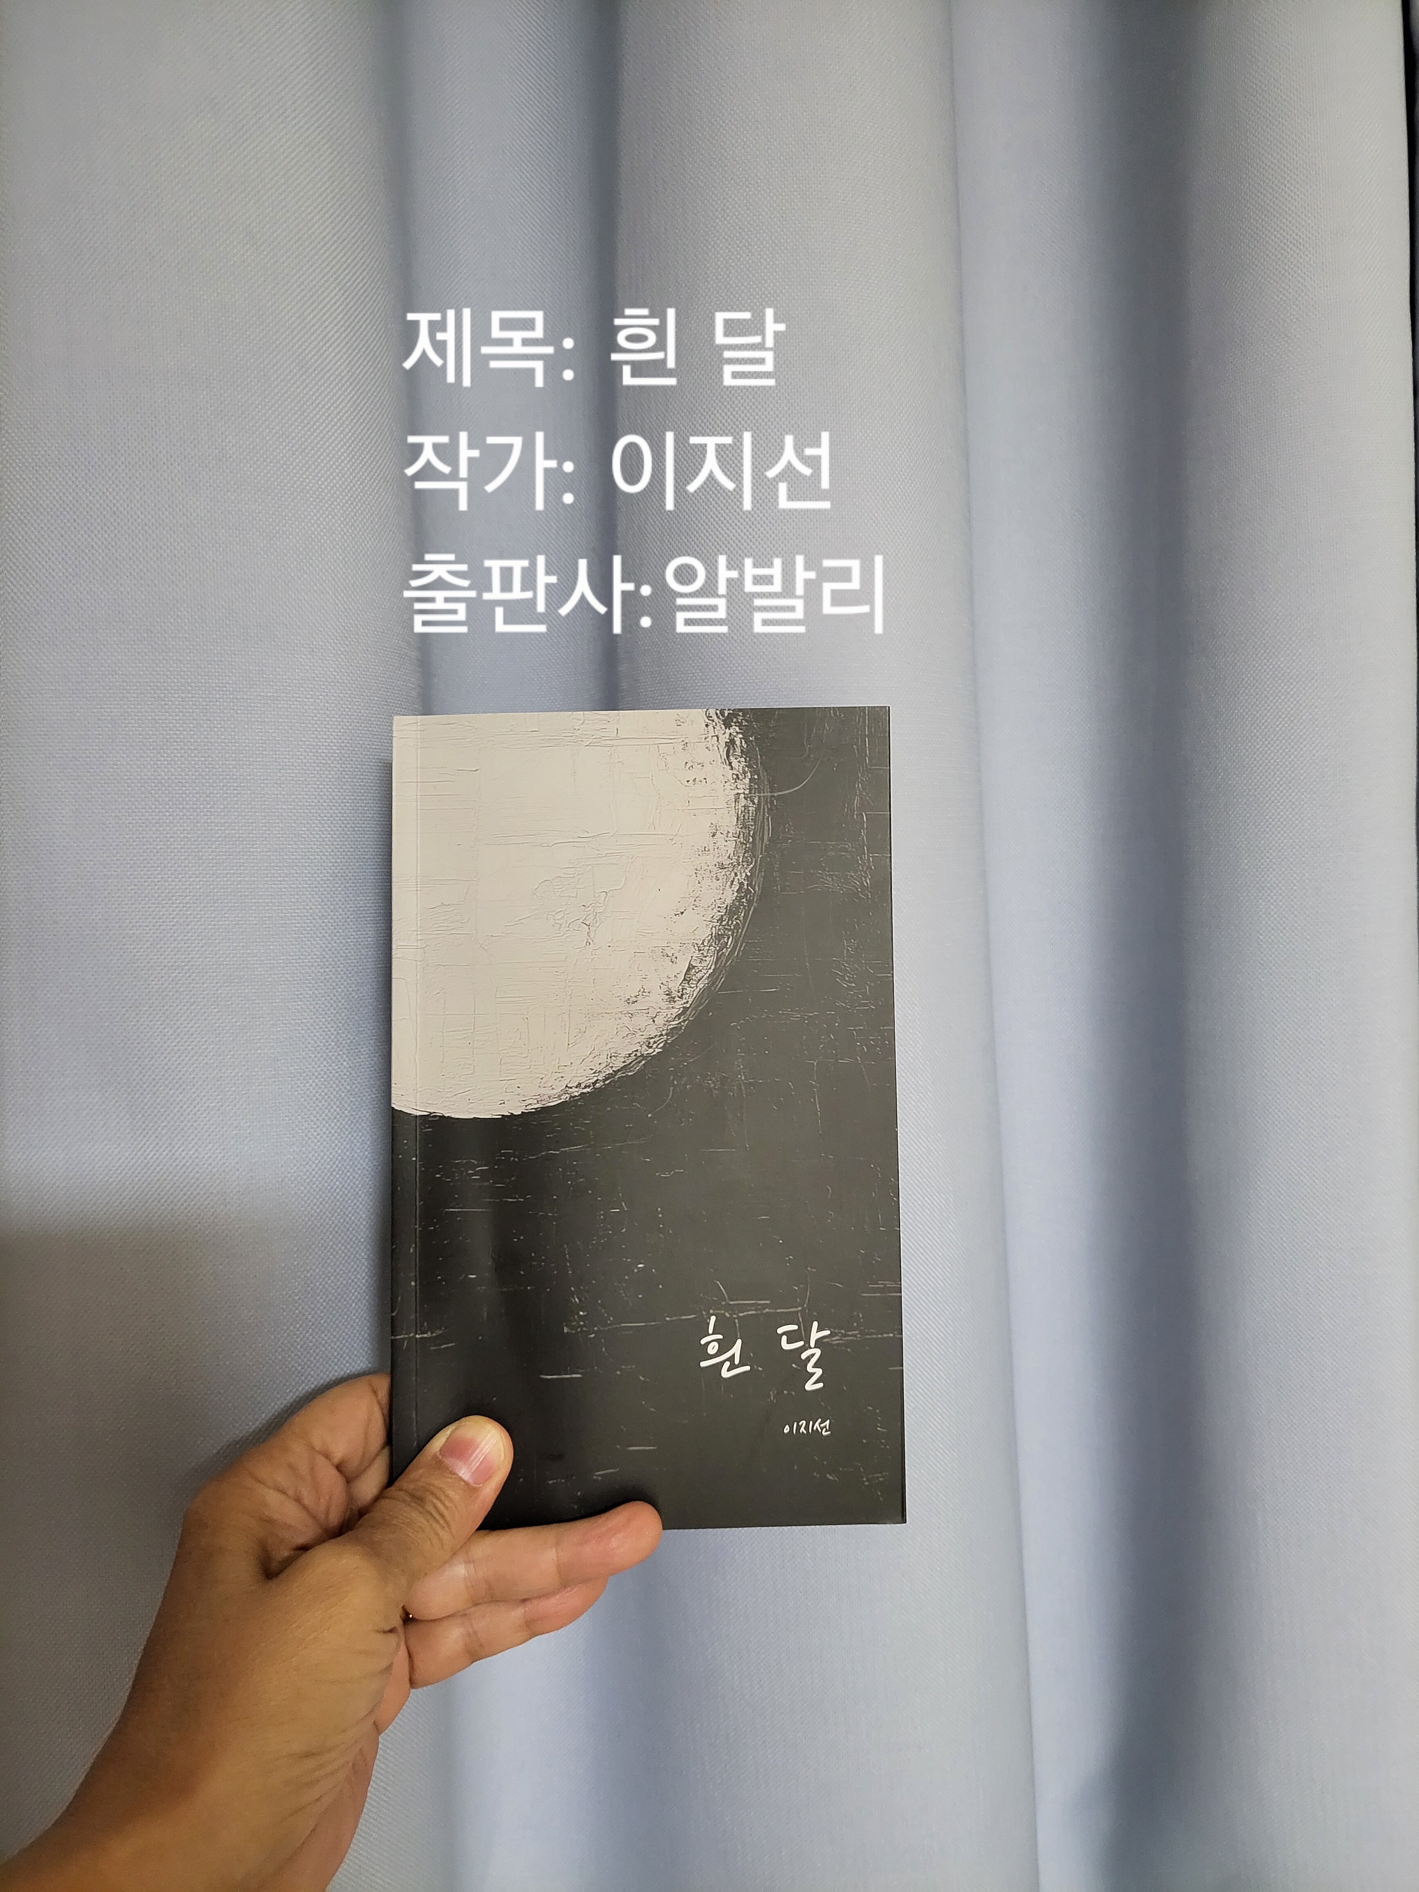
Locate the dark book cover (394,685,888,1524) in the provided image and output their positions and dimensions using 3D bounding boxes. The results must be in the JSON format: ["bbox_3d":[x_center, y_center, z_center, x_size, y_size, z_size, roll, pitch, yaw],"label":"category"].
[{"bbox_3d":[-0.016,0.042,0.332,0.126,0.202,0.011,-1,-4,0],"label":"dark book cover"}]

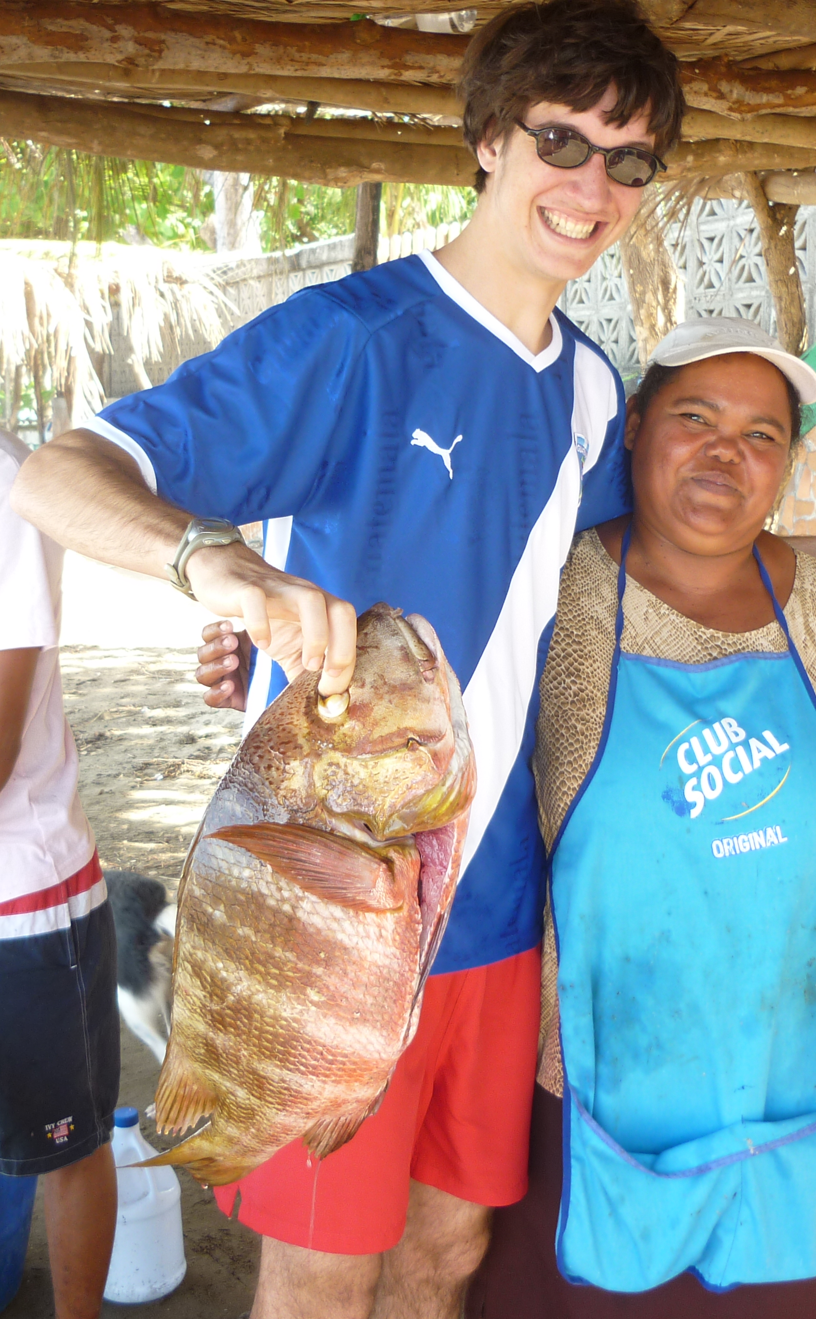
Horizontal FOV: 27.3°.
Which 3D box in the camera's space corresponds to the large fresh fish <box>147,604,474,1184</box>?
[{"bbox_3d":[-0.072,0.191,1.250,0.205,0.465,0.135,20,9,16],"label":"large fresh fish"}]

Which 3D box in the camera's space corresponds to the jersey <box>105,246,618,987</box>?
[{"bbox_3d":[-0.028,-0.046,1.590,0.590,0.690,0.340,0,10,-28],"label":"jersey"}]

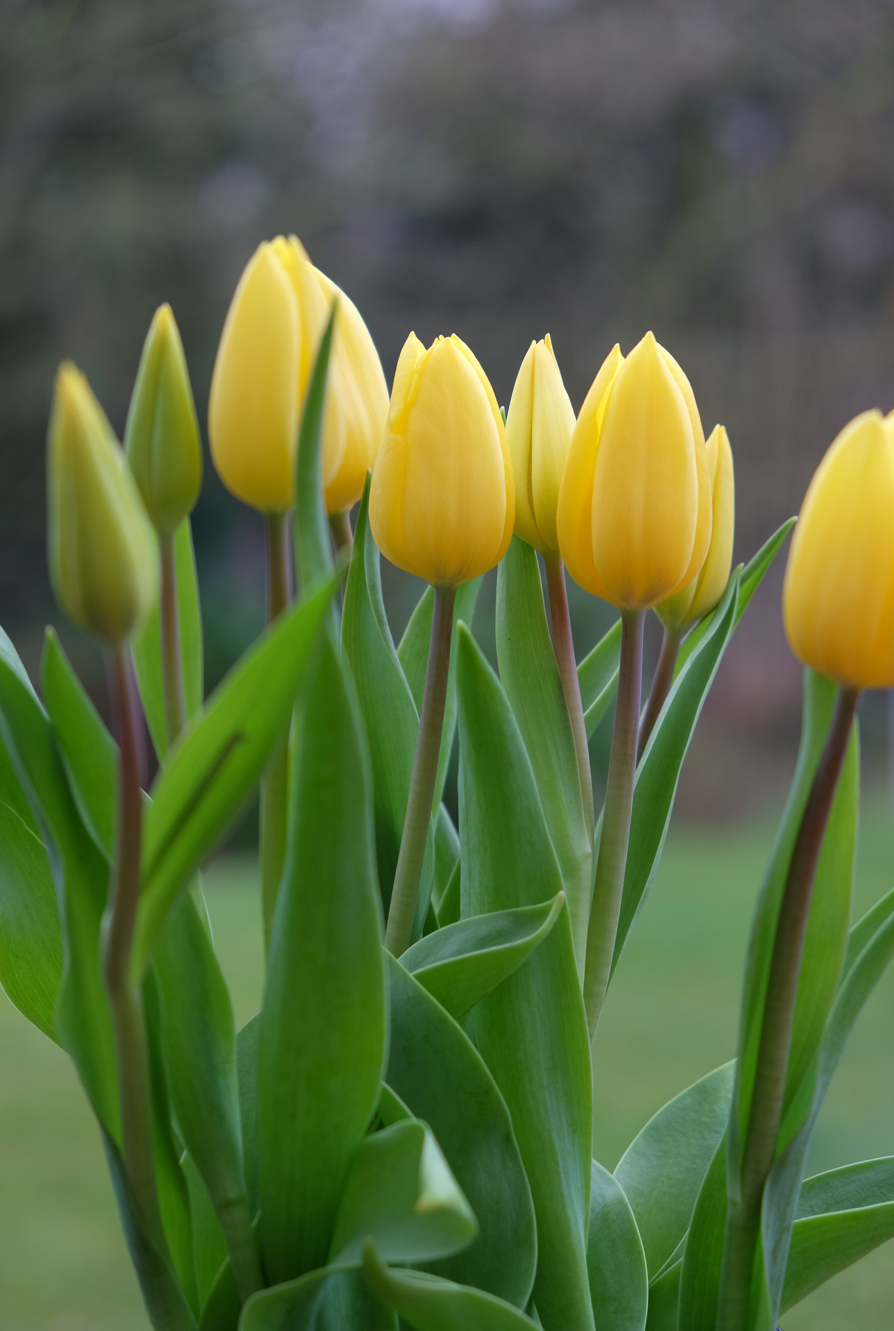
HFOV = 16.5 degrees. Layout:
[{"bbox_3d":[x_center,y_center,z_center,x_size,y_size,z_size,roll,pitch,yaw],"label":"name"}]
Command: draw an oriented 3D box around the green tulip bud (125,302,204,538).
[{"bbox_3d":[-0.071,-0.062,0.770,0.019,0.059,0.020,0,2,0],"label":"green tulip bud"}]

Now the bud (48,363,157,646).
[{"bbox_3d":[-0.069,-0.032,0.615,0.020,0.056,0.021,-9,1,0],"label":"bud"}]

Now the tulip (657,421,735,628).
[{"bbox_3d":[0.065,-0.036,0.810,0.018,0.056,0.018,10,2,0],"label":"tulip"}]

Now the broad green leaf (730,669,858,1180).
[{"bbox_3d":[0.075,0.055,0.660,0.022,0.110,0.022,8,1,0],"label":"broad green leaf"}]

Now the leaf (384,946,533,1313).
[{"bbox_3d":[0.002,0.104,0.690,0.035,0.080,0.025,-5,1,0],"label":"leaf"}]

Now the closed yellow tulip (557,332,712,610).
[{"bbox_3d":[0.043,-0.044,0.700,0.035,0.063,0.035,2,1,0],"label":"closed yellow tulip"}]

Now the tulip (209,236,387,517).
[{"bbox_3d":[-0.033,-0.065,0.690,0.039,0.063,0.043,0,1,0],"label":"tulip"}]

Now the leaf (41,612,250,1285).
[{"bbox_3d":[-0.062,0.062,0.645,0.020,0.145,0.025,-17,1,0],"label":"leaf"}]

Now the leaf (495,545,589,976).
[{"bbox_3d":[0.022,0.020,0.725,0.019,0.108,0.018,-8,1,0],"label":"leaf"}]

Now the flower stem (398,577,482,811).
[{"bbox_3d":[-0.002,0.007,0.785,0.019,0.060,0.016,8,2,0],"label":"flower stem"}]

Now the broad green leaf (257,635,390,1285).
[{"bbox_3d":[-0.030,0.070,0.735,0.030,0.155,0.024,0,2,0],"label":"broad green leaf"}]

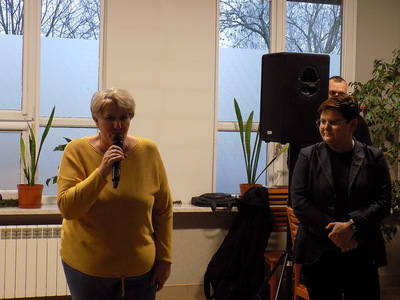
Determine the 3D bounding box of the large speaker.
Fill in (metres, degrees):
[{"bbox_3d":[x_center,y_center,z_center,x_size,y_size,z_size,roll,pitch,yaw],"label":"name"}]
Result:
[{"bbox_3d":[0.673,-0.361,4.865,0.356,0.621,0.355,1,2,-23],"label":"large speaker"}]

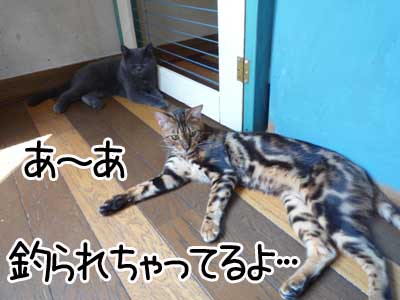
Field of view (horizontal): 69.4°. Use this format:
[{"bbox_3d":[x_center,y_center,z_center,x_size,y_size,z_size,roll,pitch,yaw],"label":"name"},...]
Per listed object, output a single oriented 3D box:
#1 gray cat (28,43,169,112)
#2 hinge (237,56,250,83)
[{"bbox_3d":[-0.428,-0.297,1.148,0.603,0.218,0.202,2,34,9],"label":"gray cat"},{"bbox_3d":[0.119,-0.223,0.815,0.011,0.069,0.049,-26,39,-29],"label":"hinge"}]

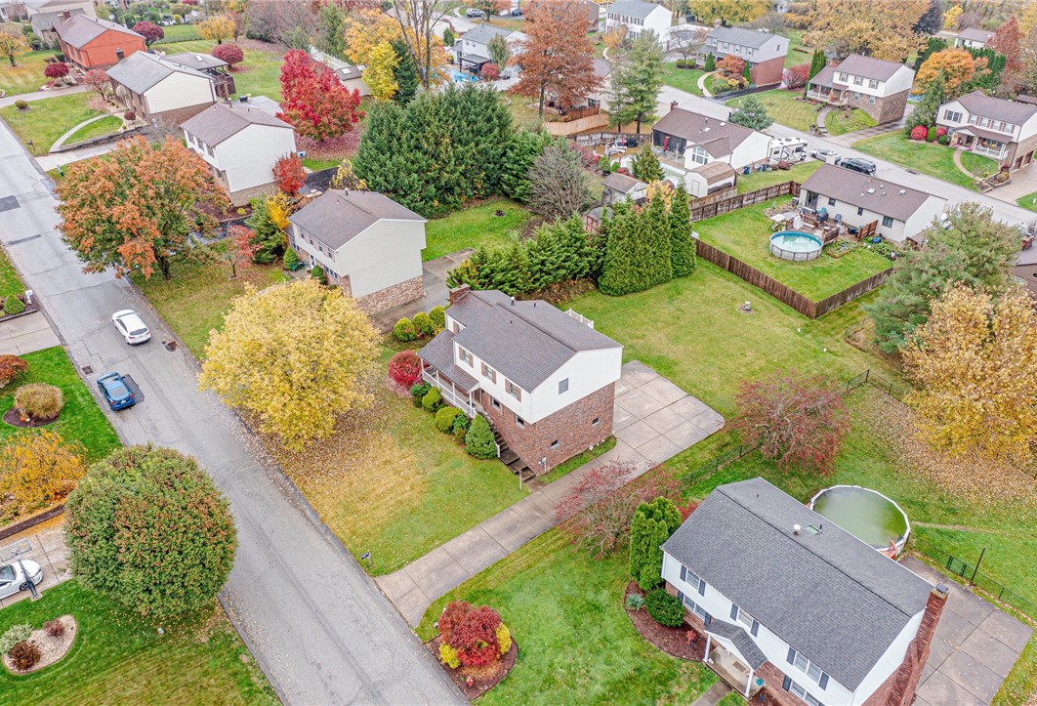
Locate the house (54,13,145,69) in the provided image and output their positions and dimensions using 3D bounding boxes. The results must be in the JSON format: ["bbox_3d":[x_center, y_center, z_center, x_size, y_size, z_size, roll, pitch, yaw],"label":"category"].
[{"bbox_3d":[-62.560,-46.870,123.000,9.500,5.700,15.200,-25,39,-31],"label":"house"}]

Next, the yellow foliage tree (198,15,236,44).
[{"bbox_3d":[-47.940,-51.350,131.080,5.990,4.330,5.990,-25,39,-31],"label":"yellow foliage tree"}]

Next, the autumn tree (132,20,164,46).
[{"bbox_3d":[-58.390,-50.310,130.260,4.860,3.980,4.860,-25,39,-31],"label":"autumn tree"}]

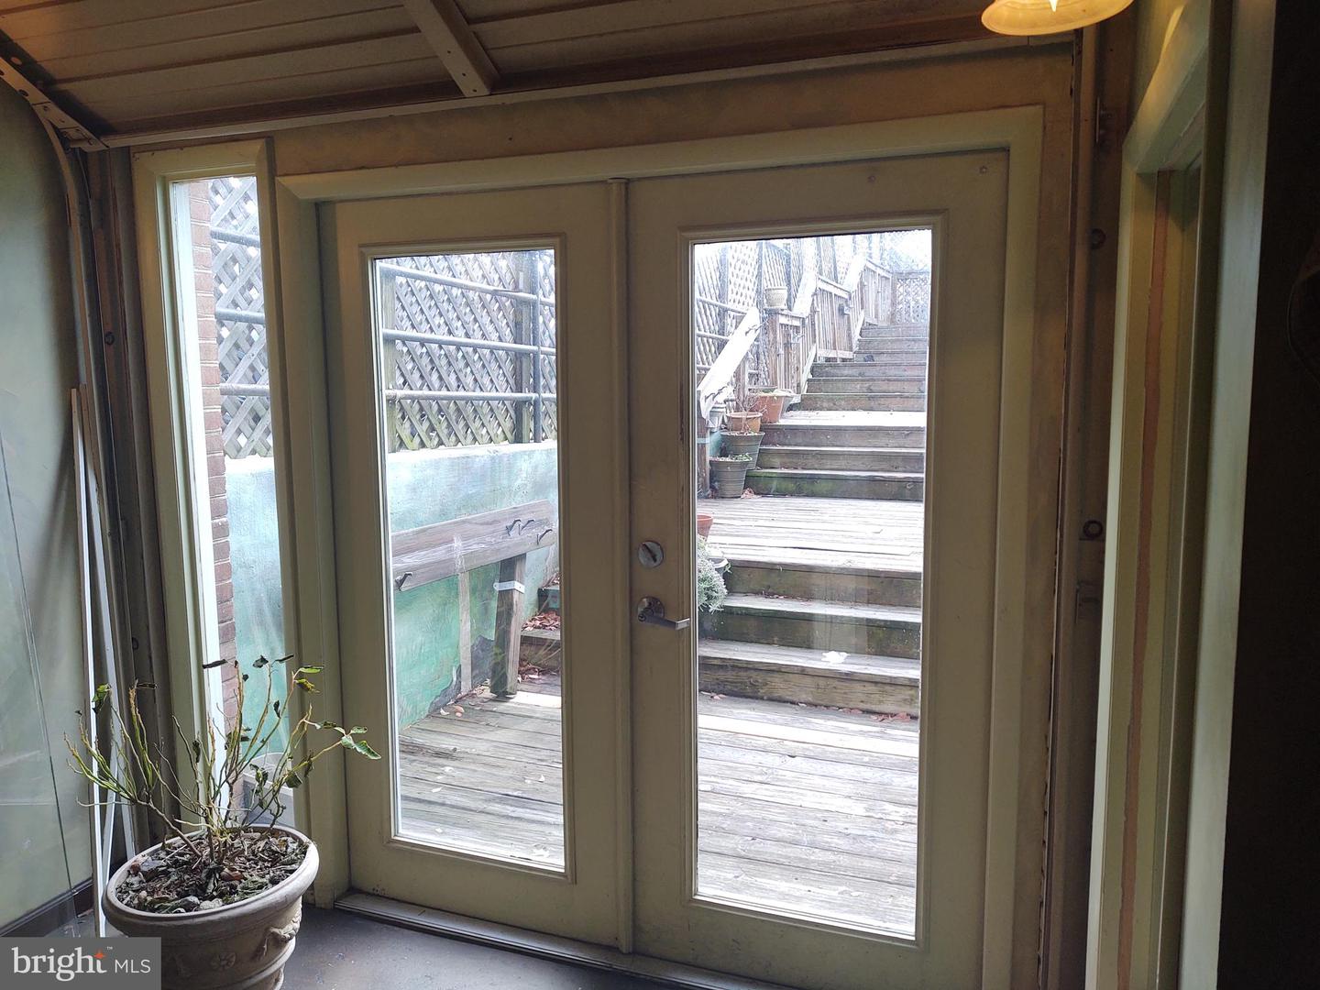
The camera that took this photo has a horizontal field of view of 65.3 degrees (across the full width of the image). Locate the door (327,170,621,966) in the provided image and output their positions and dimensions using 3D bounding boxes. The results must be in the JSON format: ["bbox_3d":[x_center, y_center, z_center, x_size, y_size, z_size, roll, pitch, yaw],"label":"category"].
[{"bbox_3d":[-0.491,0.203,2.754,0.904,1.959,0.055,2,7,21],"label":"door"}]

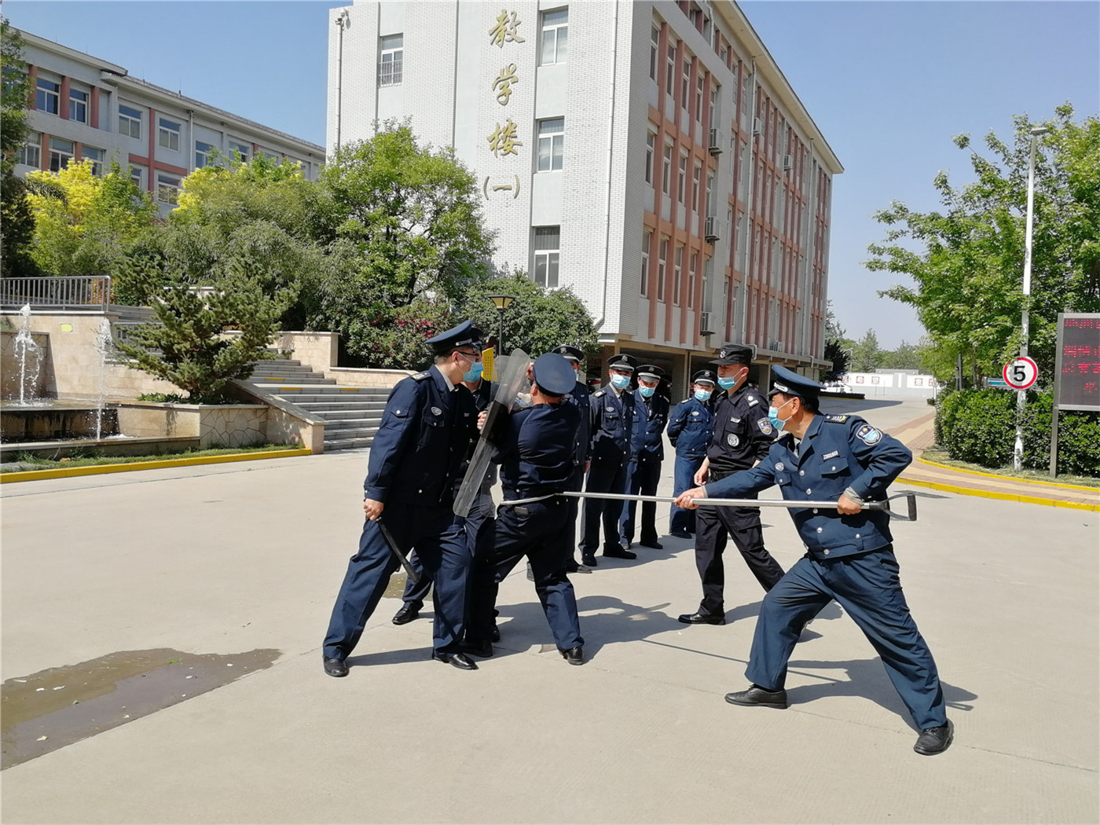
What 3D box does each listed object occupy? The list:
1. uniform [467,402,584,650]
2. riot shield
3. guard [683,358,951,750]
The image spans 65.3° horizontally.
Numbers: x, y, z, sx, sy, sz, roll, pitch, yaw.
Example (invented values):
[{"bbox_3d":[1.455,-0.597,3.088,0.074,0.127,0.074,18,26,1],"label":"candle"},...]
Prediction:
[{"bbox_3d":[-0.101,0.640,4.873,0.570,1.420,0.550,0,3,-41],"label":"uniform"},{"bbox_3d":[-0.321,0.112,4.750,0.120,0.950,0.500,22,3,9],"label":"riot shield"},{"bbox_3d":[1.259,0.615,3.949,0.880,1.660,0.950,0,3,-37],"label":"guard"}]

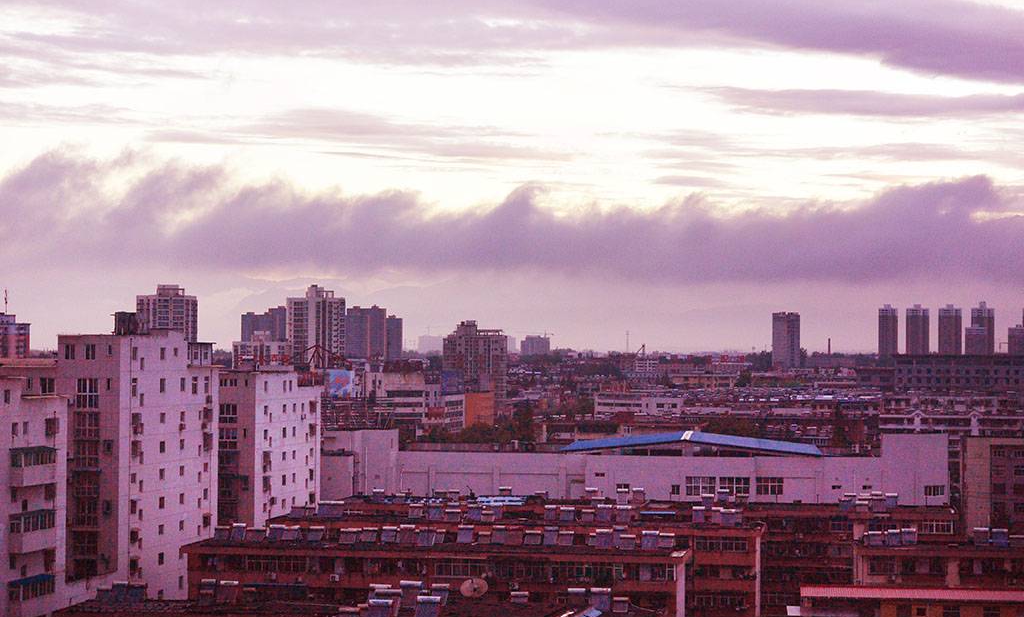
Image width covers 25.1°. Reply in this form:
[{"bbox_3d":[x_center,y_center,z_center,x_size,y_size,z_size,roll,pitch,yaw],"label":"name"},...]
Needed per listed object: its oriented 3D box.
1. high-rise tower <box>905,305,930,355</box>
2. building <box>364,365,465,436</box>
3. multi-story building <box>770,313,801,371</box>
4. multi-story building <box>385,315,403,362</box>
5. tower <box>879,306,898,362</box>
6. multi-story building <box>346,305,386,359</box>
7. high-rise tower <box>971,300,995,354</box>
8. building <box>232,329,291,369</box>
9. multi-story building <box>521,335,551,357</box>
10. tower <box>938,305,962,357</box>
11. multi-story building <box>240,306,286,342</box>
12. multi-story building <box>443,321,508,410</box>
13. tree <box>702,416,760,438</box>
[{"bbox_3d":[501.550,38.150,2850.000,28.000,83.700,22.000,0,-1,14],"label":"high-rise tower"},{"bbox_3d":[-29.620,31.610,700.000,26.000,25.900,21.000,0,-1,14],"label":"building"},{"bbox_3d":[227.420,32.930,1909.000,21.540,58.950,18.000,0,-1,12],"label":"multi-story building"},{"bbox_3d":[-148.950,44.590,2908.500,17.610,71.290,17.000,0,-1,12],"label":"multi-story building"},{"bbox_3d":[485.610,40.900,2970.000,24.130,90.530,20.000,0,-1,12],"label":"tower"},{"bbox_3d":[-182.740,38.610,2889.000,46.230,81.970,18.000,0,-1,12],"label":"multi-story building"},{"bbox_3d":[593.420,36.320,2900.000,28.000,89.000,22.000,0,-1,14],"label":"high-rise tower"},{"bbox_3d":[-134.270,31.190,1237.500,28.220,37.980,15.000,0,-1,12],"label":"building"},{"bbox_3d":[42.830,76.200,4200.000,50.000,52.100,20.000,0,-1,14],"label":"multi-story building"},{"bbox_3d":[572.880,41.590,3011.000,30.520,91.990,22.000,0,-1,12],"label":"tower"},{"bbox_3d":[-296.580,37.680,2750.000,52.000,81.300,18.000,0,-1,14],"label":"multi-story building"},{"bbox_3d":[-14.980,24.900,939.000,22.580,39.230,18.000,0,-1,12],"label":"multi-story building"},{"bbox_3d":[55.250,34.810,580.000,14.500,15.500,13.000,0,-1,14],"label":"tree"}]

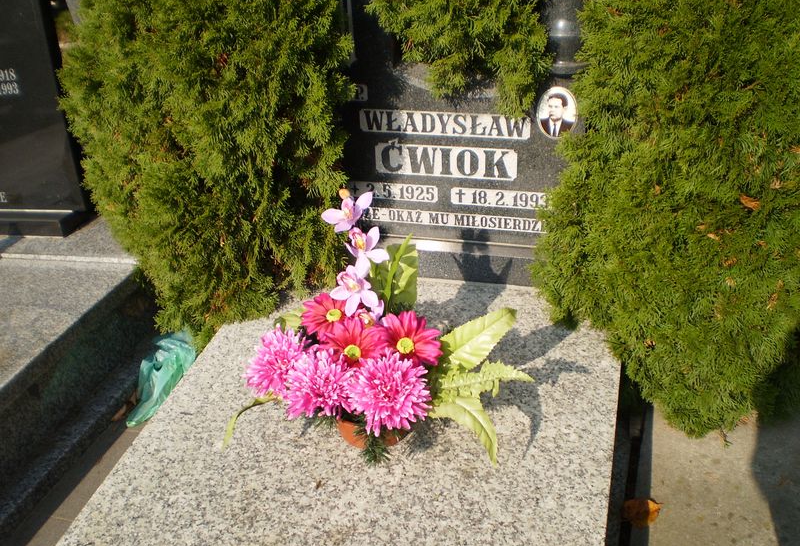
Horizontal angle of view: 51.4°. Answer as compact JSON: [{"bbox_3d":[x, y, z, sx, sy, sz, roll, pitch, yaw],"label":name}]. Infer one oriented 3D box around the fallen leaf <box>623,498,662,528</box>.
[{"bbox_3d":[0.480,0.472,1.650,0.078,0.018,0.070,2,33,11],"label":"fallen leaf"}]

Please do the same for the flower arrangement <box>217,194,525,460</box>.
[{"bbox_3d":[-0.059,0.122,1.445,0.561,0.466,0.350,-2,33,5],"label":"flower arrangement"}]

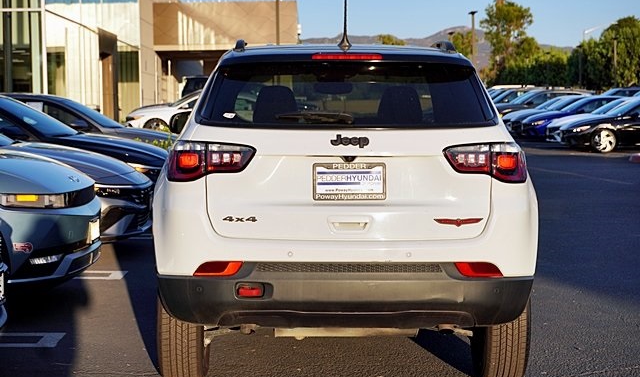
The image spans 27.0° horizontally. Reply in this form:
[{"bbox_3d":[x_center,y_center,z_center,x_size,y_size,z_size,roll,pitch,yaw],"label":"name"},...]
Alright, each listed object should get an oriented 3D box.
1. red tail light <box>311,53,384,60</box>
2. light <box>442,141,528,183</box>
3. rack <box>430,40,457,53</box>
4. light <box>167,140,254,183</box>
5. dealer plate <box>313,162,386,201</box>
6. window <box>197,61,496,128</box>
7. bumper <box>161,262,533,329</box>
[{"bbox_3d":[0.119,-0.571,5.780,0.302,0.026,0.045,0,4,0],"label":"red tail light"},{"bbox_3d":[0.712,-0.107,5.717,0.386,0.180,0.230,0,4,0],"label":"light"},{"bbox_3d":[0.612,-0.720,6.947,0.070,0.100,1.550,0,4,0],"label":"rack"},{"bbox_3d":[-0.467,-0.111,5.717,0.401,0.180,0.230,0,4,0],"label":"light"},{"bbox_3d":[0.126,-0.028,5.630,0.310,0.160,0.022,0,4,0],"label":"dealer plate"},{"bbox_3d":[0.113,-0.407,5.770,1.278,0.285,0.200,0,4,0],"label":"window"},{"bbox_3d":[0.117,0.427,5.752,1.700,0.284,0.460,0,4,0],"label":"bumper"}]

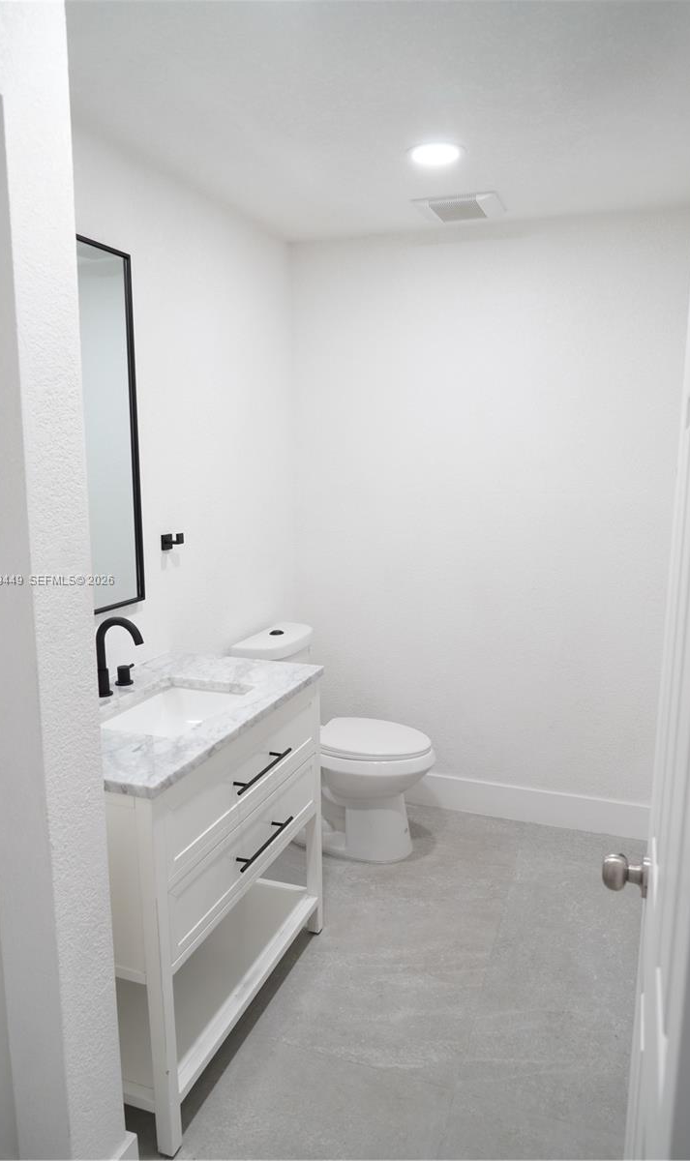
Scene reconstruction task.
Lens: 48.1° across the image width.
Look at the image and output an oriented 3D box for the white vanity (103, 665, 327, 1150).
[{"bbox_3d":[-0.480,0.776,2.160,0.546,0.909,0.920,3,11,20],"label":"white vanity"}]

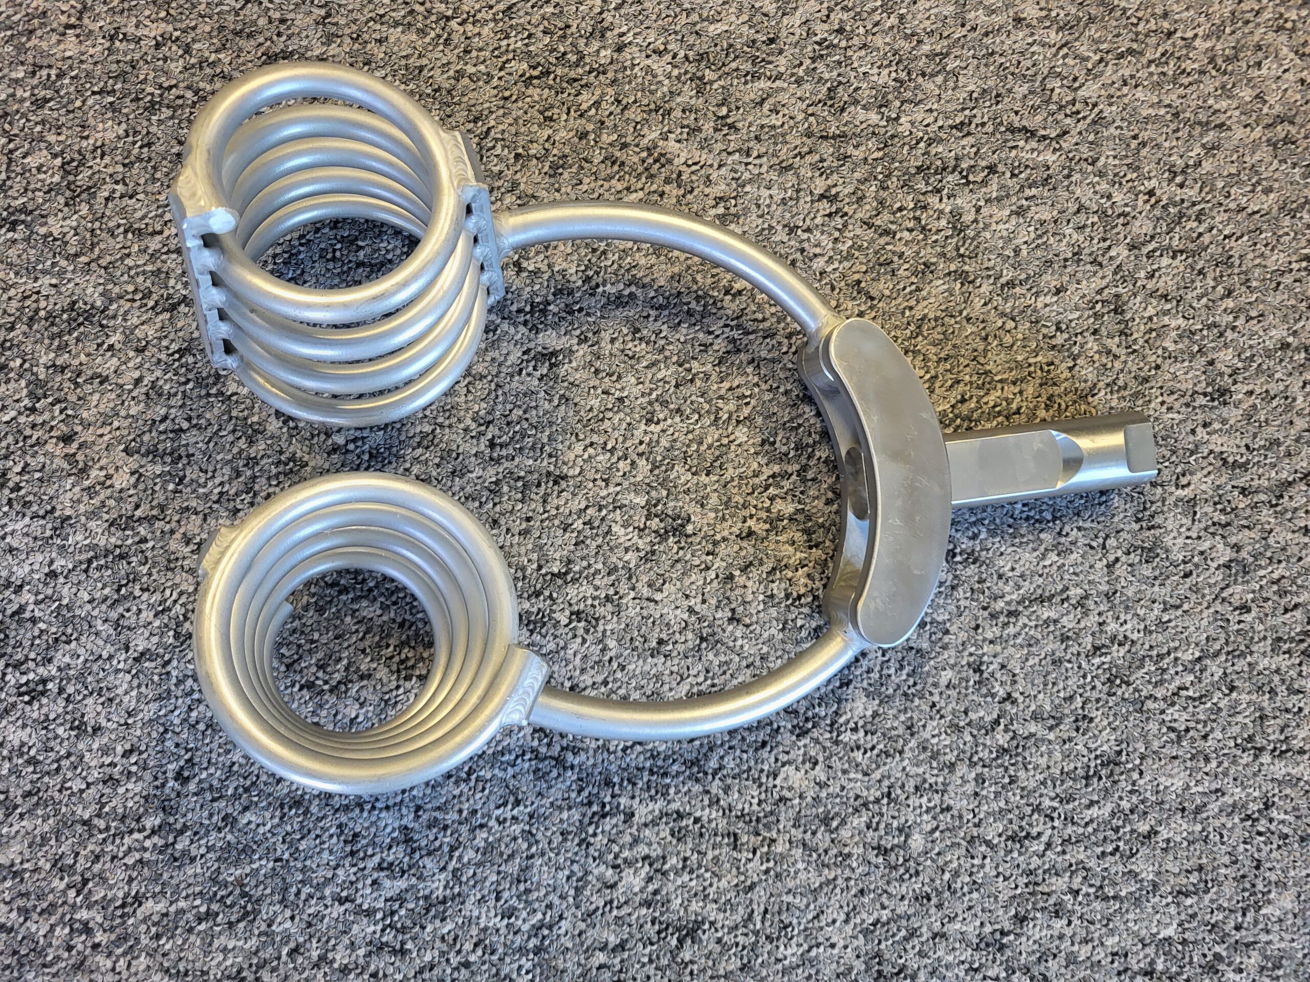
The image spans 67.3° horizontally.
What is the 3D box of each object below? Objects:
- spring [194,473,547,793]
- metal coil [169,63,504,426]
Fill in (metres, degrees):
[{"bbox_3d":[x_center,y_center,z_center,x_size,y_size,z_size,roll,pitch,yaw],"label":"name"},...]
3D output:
[{"bbox_3d":[-0.114,0.057,0.383,0.125,0.116,0.114,6,73,-18],"label":"spring"},{"bbox_3d":[-0.094,-0.072,0.304,0.097,0.094,0.088,5,75,-9],"label":"metal coil"}]

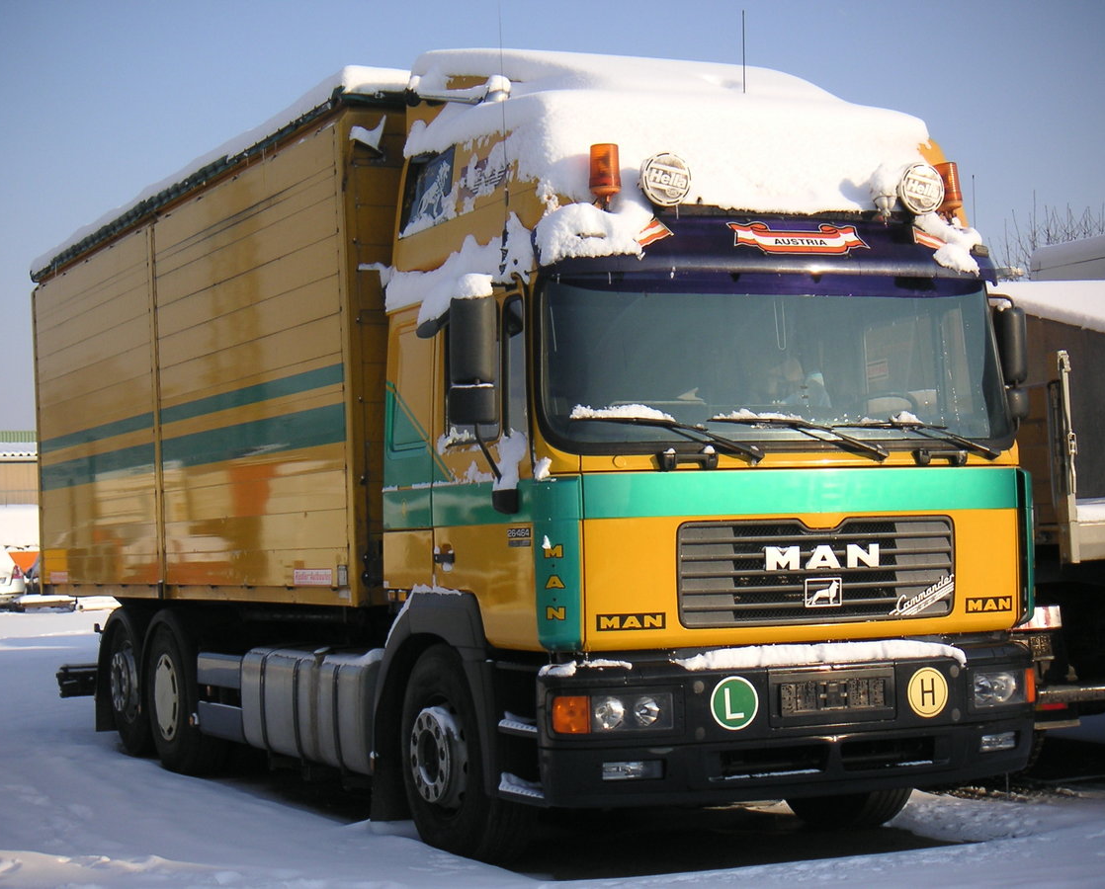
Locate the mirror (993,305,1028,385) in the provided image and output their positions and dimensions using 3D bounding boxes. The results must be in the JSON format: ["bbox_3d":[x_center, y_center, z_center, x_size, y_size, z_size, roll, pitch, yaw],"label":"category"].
[{"bbox_3d":[2.193,-0.475,9.984,0.110,0.370,0.200,-4,-3,42],"label":"mirror"}]

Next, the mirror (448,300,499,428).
[{"bbox_3d":[-0.328,-0.344,8.724,0.200,0.540,0.120,-2,-2,2],"label":"mirror"}]

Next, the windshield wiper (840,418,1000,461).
[{"bbox_3d":[1.634,-0.019,9.298,0.930,0.165,0.140,0,-3,-26],"label":"windshield wiper"}]

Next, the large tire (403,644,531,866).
[{"bbox_3d":[-0.396,1.451,9.738,0.310,1.035,1.035,0,-3,-26],"label":"large tire"}]

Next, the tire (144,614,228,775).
[{"bbox_3d":[-2.400,1.651,13.666,0.320,1.035,1.035,0,-3,-26],"label":"tire"}]

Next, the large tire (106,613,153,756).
[{"bbox_3d":[-2.914,1.690,14.918,0.310,1.035,1.035,0,-3,-26],"label":"large tire"}]

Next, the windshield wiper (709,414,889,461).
[{"bbox_3d":[1.074,-0.027,8.987,0.930,0.180,0.130,0,-3,-26],"label":"windshield wiper"}]

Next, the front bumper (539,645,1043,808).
[{"bbox_3d":[1.128,1.198,8.982,2.470,0.570,0.420,0,-3,-26],"label":"front bumper"}]

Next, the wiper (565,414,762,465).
[{"bbox_3d":[0.497,-0.021,8.756,0.870,0.190,0.170,0,-3,-26],"label":"wiper"}]

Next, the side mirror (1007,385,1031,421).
[{"bbox_3d":[2.205,-0.193,9.973,0.100,0.155,0.190,-4,-3,42],"label":"side mirror"}]

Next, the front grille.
[{"bbox_3d":[1.121,0.541,8.897,1.400,0.440,0.100,0,-3,-26],"label":"front grille"}]

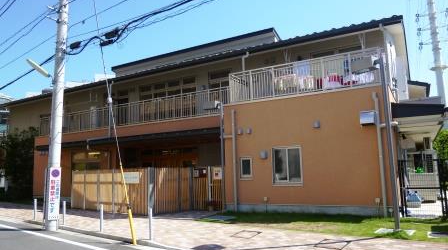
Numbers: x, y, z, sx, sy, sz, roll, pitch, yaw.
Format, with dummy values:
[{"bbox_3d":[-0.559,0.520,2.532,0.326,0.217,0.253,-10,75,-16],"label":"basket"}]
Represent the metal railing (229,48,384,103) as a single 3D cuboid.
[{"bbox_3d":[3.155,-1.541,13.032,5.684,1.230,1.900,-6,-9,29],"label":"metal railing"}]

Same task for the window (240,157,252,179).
[{"bbox_3d":[0.872,1.665,12.821,0.505,0.826,0.100,-6,-9,29],"label":"window"}]

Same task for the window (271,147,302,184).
[{"bbox_3d":[2.277,1.481,12.048,1.094,1.368,0.120,-6,-9,29],"label":"window"}]

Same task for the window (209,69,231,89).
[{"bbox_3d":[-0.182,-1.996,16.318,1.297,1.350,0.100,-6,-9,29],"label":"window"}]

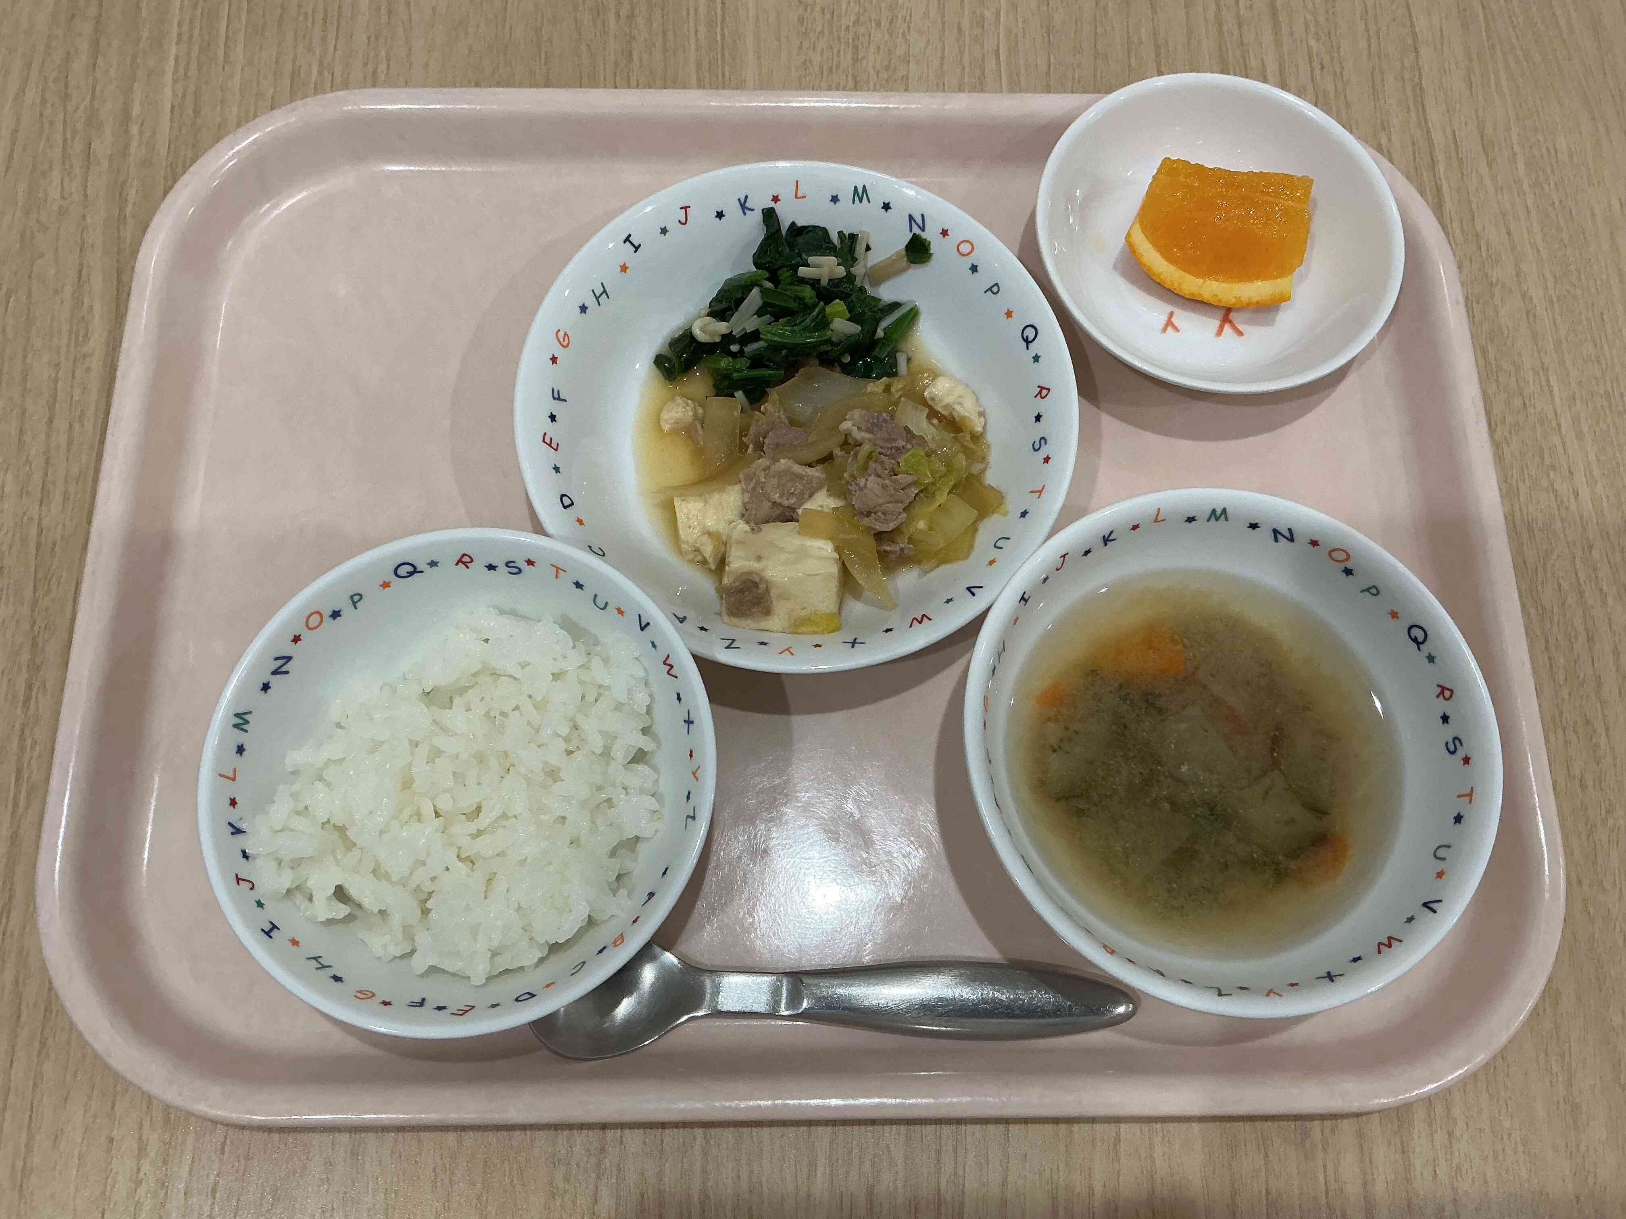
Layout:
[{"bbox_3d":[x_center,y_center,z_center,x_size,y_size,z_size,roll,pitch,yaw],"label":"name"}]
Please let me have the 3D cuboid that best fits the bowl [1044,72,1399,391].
[{"bbox_3d":[0.111,-0.101,0.386,0.101,0.028,0.101,0,72,-1],"label":"bowl"}]

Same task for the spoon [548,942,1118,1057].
[{"bbox_3d":[0.004,0.094,0.326,0.148,0.017,0.030,2,72,-1],"label":"spoon"}]

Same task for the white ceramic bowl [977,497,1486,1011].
[{"bbox_3d":[0.093,0.036,0.329,0.120,0.051,0.120,0,72,-1],"label":"white ceramic bowl"}]

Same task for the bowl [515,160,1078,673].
[{"bbox_3d":[-0.004,-0.049,0.364,0.144,0.032,0.144,0,72,-1],"label":"bowl"}]

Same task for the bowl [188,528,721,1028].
[{"bbox_3d":[-0.079,0.042,0.325,0.115,0.045,0.115,0,72,-1],"label":"bowl"}]

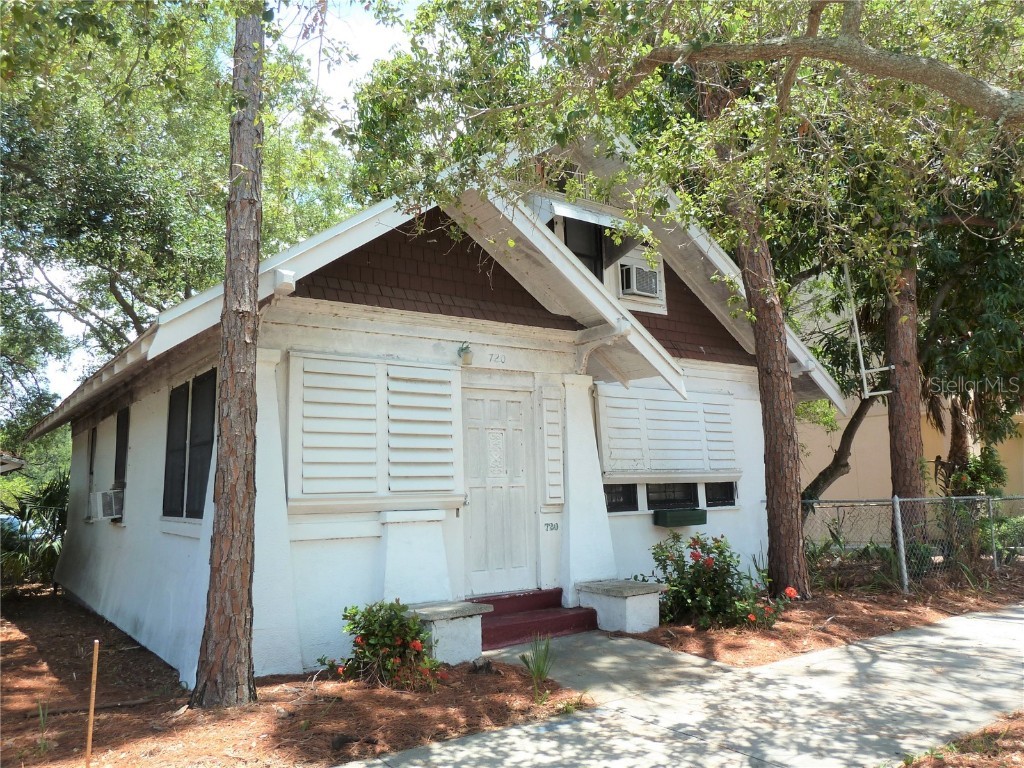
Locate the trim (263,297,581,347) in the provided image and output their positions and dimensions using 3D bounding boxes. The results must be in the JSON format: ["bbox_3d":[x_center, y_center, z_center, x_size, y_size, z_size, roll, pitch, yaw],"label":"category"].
[{"bbox_3d":[-0.646,-0.582,7.099,3.320,0.145,0.120,4,-10,-35],"label":"trim"}]

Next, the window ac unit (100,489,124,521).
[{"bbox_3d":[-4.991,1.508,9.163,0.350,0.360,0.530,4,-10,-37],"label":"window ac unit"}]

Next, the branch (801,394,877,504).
[{"bbox_3d":[5.033,1.010,11.400,1.120,1.700,0.450,-2,-7,0],"label":"branch"}]

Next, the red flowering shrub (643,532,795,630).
[{"bbox_3d":[2.102,1.999,7.600,1.150,0.880,0.920,4,-9,-37],"label":"red flowering shrub"}]

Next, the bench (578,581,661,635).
[{"bbox_3d":[1.104,2.250,7.507,0.570,0.390,0.740,4,-10,-35],"label":"bench"}]

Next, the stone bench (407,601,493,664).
[{"bbox_3d":[-0.597,2.162,6.478,0.640,0.430,0.620,4,-9,-37],"label":"stone bench"}]

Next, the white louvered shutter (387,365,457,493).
[{"bbox_3d":[-0.833,0.415,6.842,0.690,1.160,0.060,4,-9,-37],"label":"white louvered shutter"}]

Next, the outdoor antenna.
[{"bbox_3d":[5.028,-0.752,10.400,0.620,1.850,0.300,-6,-9,25],"label":"outdoor antenna"}]

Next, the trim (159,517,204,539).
[{"bbox_3d":[-3.072,1.320,6.828,0.070,0.170,1.620,4,-10,-37],"label":"trim"}]

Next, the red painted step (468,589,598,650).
[{"bbox_3d":[0.127,2.261,7.189,1.500,0.410,0.390,4,-9,-37],"label":"red painted step"}]

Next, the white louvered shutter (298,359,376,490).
[{"bbox_3d":[-1.492,0.369,6.437,0.690,1.160,0.060,4,-10,-35],"label":"white louvered shutter"}]

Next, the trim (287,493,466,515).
[{"bbox_3d":[-1.154,1.061,6.539,1.720,0.125,0.110,4,-10,-35],"label":"trim"}]

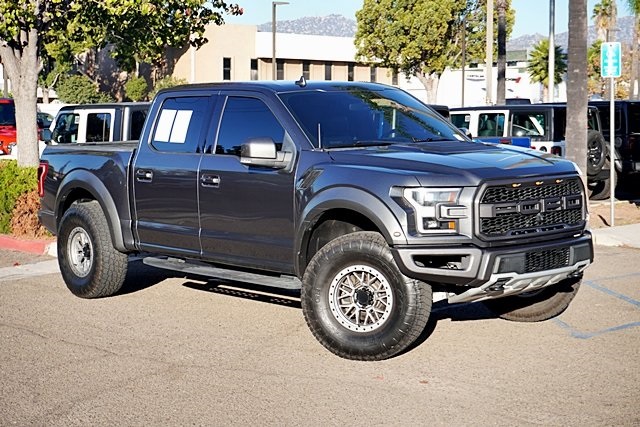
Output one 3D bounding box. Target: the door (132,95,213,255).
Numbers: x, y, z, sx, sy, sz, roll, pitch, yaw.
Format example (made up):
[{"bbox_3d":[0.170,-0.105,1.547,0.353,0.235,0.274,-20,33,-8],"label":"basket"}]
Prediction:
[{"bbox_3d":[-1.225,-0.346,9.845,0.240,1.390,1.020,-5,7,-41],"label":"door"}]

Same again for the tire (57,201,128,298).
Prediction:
[{"bbox_3d":[-2.164,0.351,10.864,0.320,0.900,0.905,-5,7,-41],"label":"tire"}]

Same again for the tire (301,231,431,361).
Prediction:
[{"bbox_3d":[0.334,0.578,8.074,0.905,0.900,0.320,2,6,23],"label":"tire"}]

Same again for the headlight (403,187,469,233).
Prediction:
[{"bbox_3d":[0.765,-0.017,7.700,0.320,0.310,0.360,-5,7,-41],"label":"headlight"}]

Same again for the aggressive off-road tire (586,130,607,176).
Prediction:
[{"bbox_3d":[5.011,-1.123,21.200,0.830,0.830,0.260,-5,7,-41],"label":"aggressive off-road tire"}]

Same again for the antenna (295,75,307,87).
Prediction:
[{"bbox_3d":[-0.173,-1.152,9.912,0.065,0.085,0.140,-5,7,-41],"label":"antenna"}]

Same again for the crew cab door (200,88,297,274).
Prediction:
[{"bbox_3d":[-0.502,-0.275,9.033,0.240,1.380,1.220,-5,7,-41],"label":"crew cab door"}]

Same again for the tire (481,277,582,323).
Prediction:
[{"bbox_3d":[1.691,0.446,9.400,0.905,0.900,0.320,2,6,23],"label":"tire"}]

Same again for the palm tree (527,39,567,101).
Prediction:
[{"bbox_3d":[18.027,-10.193,90.327,3.400,7.320,3.400,-1,5,0],"label":"palm tree"}]

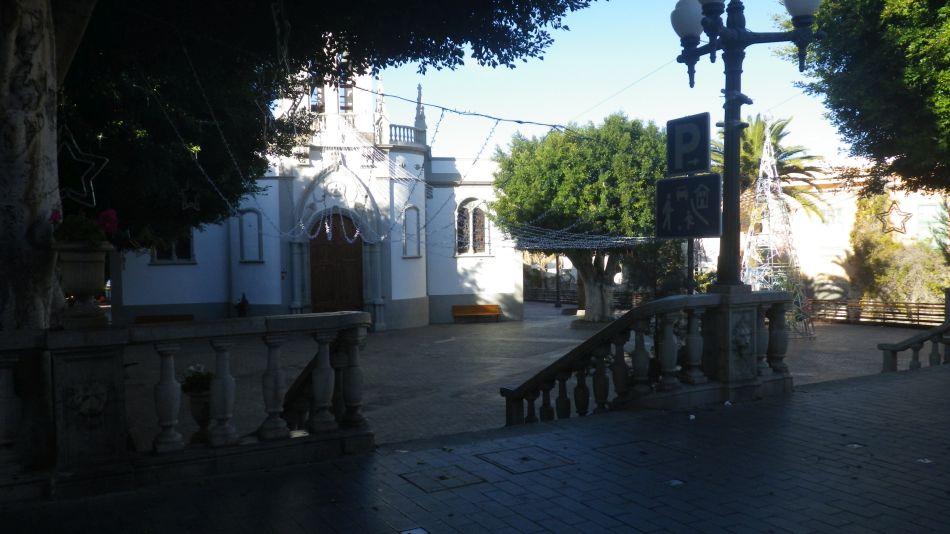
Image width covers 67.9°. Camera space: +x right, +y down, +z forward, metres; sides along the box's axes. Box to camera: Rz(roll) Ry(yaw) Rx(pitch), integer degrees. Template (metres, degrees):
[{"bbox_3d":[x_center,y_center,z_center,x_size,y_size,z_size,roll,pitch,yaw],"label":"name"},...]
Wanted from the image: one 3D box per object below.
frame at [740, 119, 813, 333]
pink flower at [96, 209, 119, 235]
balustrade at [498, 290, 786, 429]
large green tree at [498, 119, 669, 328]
[{"bbox_3d":[9.408,-1.294,22.433,2.850,6.672,2.850,-2,3,-26],"label":"frame"},{"bbox_3d":[-2.397,-0.297,4.600,0.145,0.165,0.145,-2,3,-26],"label":"pink flower"},{"bbox_3d":[1.712,1.170,7.727,2.049,1.900,2.531,-2,3,-26],"label":"balustrade"},{"bbox_3d":[4.182,-1.645,25.113,6.900,7.499,6.700,-1,3,0],"label":"large green tree"}]

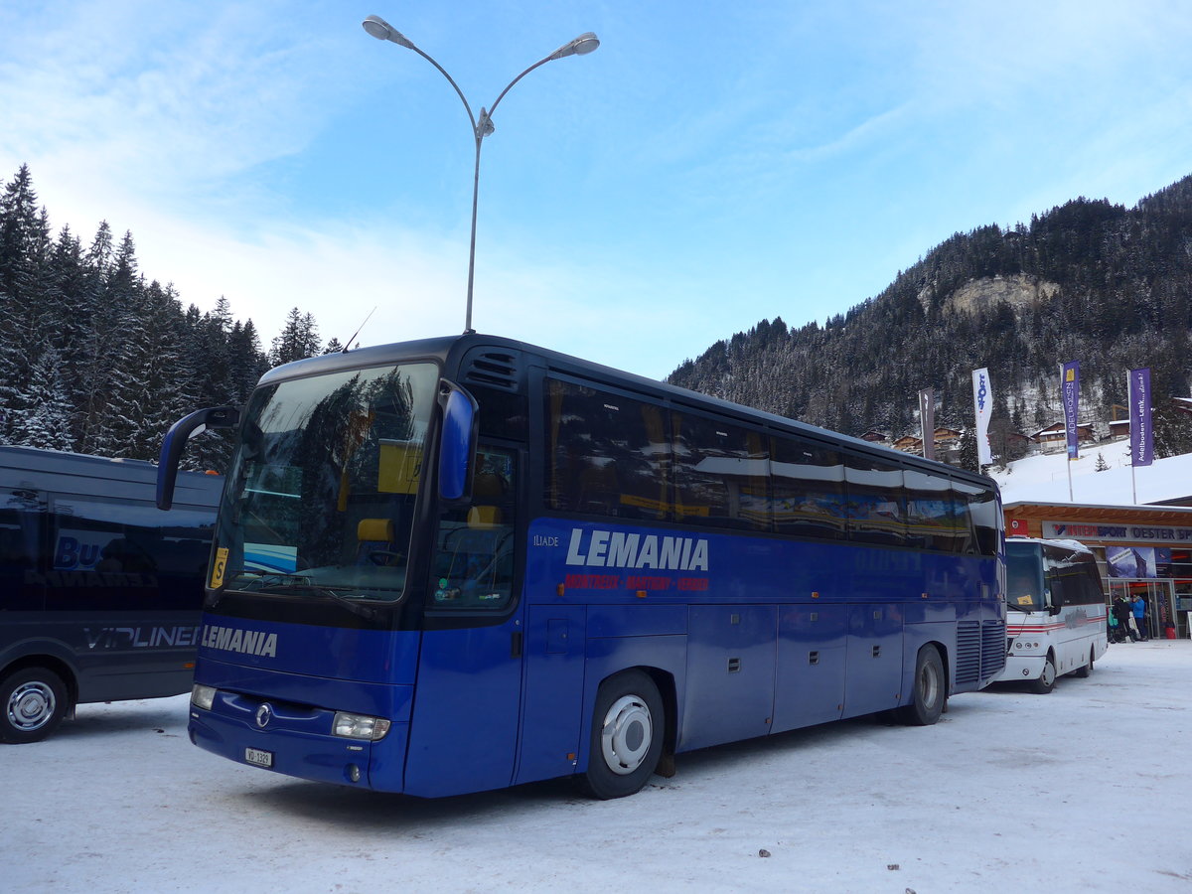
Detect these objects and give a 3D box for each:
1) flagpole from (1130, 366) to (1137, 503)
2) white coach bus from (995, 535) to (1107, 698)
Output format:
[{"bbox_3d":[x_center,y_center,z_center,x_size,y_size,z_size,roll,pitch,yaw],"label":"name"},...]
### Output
[{"bbox_3d":[23.402,0.576,43.384,0.110,8.000,0.110,1,-8,0],"label":"flagpole"},{"bbox_3d":[8.227,3.150,19.784,2.320,2.800,8.200,-4,-9,34],"label":"white coach bus"}]

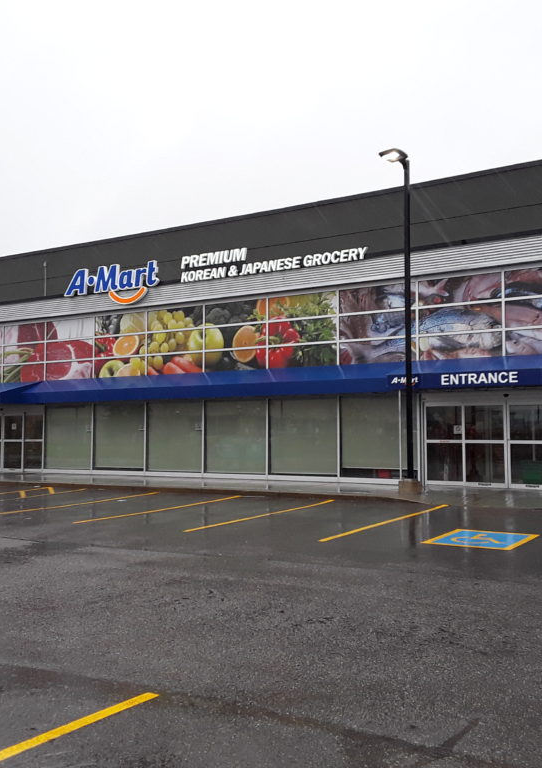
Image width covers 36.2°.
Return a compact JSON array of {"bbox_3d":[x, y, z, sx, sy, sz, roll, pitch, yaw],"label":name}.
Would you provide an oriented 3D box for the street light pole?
[{"bbox_3d":[3.038,-1.434,19.226,0.470,7.959,1.150,-2,-5,33],"label":"street light pole"}]

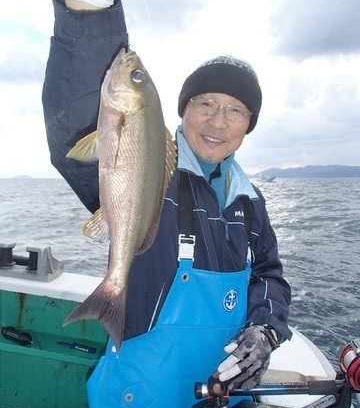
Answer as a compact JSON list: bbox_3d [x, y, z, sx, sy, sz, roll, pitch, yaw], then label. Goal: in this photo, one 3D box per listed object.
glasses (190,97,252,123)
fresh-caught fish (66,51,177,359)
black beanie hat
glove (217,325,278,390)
[{"bbox_3d":[0.099,-0.218,0.913,0.140,0.042,0.135,13,13,4],"label":"glasses"},{"bbox_3d":[-0.093,-0.005,0.600,0.172,0.467,0.070,4,3,-3],"label":"fresh-caught fish"},{"bbox_3d":[0.101,-0.267,0.945,0.195,0.165,0.220,13,13,4],"label":"black beanie hat"},{"bbox_3d":[0.134,0.306,0.770,0.142,0.100,0.075,-43,-18,-26],"label":"glove"}]

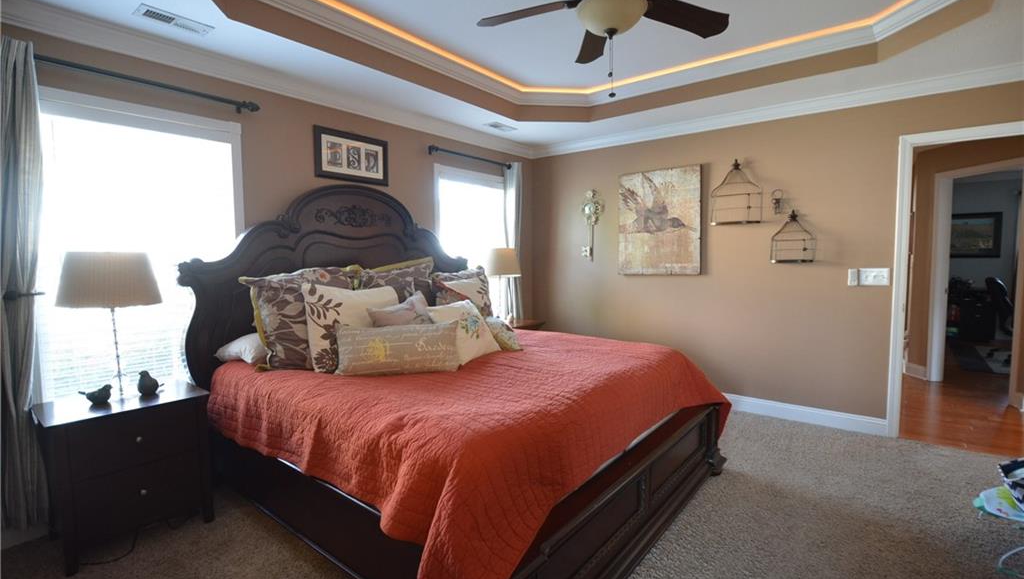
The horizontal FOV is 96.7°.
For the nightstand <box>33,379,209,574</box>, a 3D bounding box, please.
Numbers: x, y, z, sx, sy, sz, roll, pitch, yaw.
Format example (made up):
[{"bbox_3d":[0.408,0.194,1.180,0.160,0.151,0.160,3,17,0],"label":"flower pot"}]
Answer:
[{"bbox_3d":[-1.793,0.827,2.139,0.410,0.625,0.560,3,6,39],"label":"nightstand"}]

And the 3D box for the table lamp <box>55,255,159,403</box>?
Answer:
[{"bbox_3d":[-1.821,0.175,2.087,0.365,0.690,0.365,3,5,39],"label":"table lamp"}]

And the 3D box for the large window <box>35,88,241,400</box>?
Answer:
[{"bbox_3d":[-1.913,-0.168,2.396,0.090,1.540,0.950,3,6,39],"label":"large window"}]

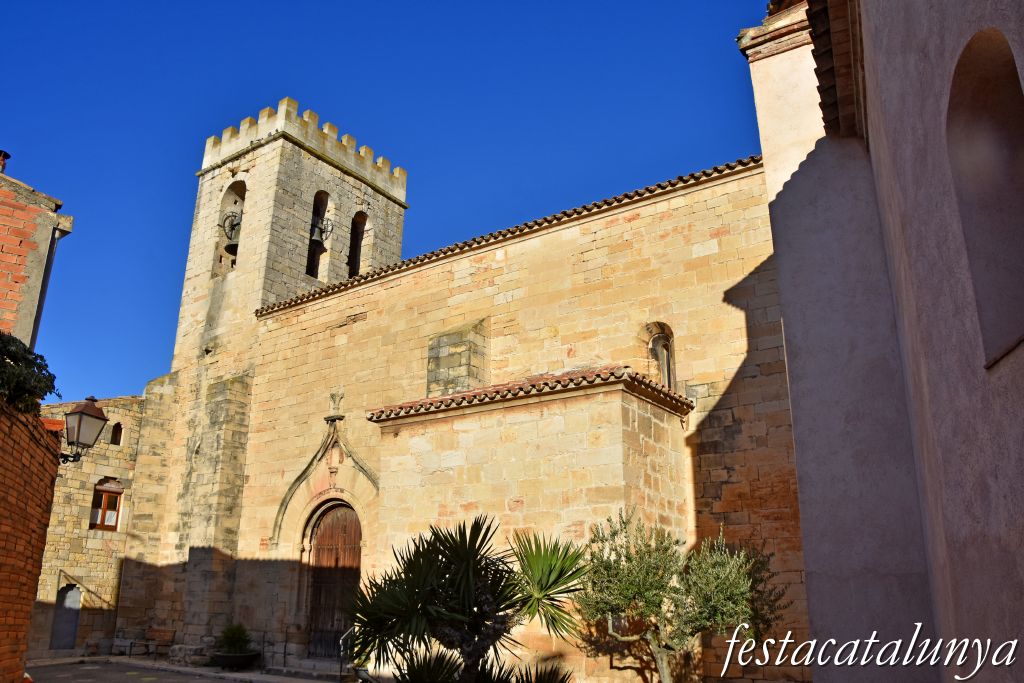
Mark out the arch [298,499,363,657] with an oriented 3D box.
[{"bbox_3d":[-4.443,5.918,19.356,2.332,3.823,0.524,-12,-22,33],"label":"arch"}]

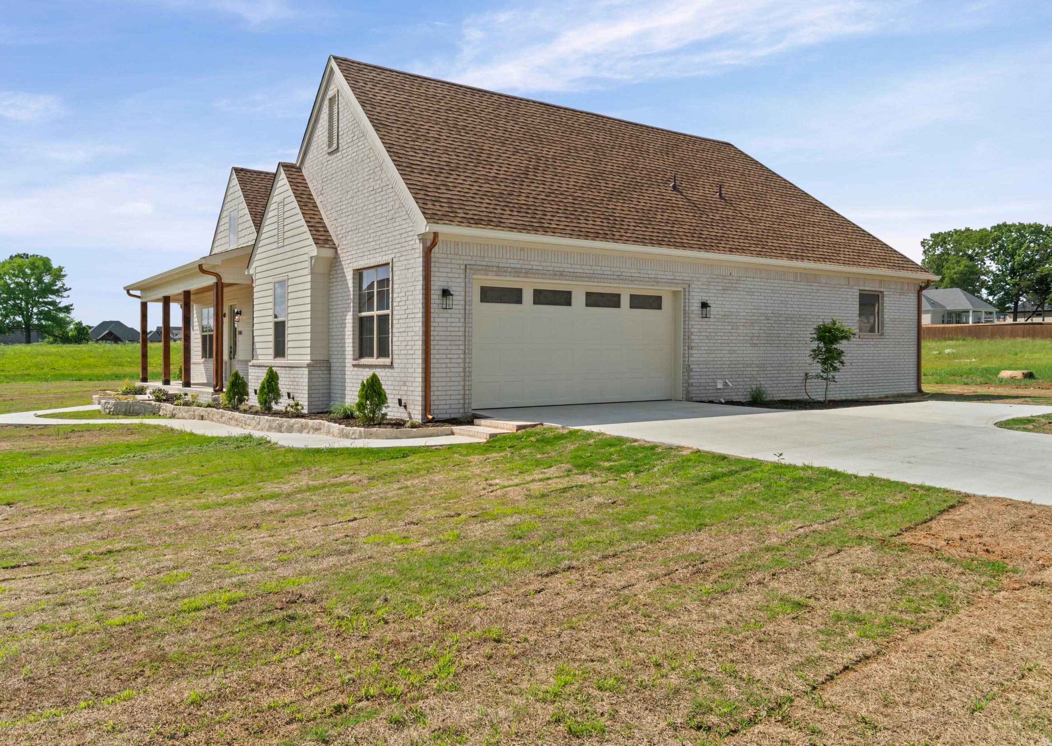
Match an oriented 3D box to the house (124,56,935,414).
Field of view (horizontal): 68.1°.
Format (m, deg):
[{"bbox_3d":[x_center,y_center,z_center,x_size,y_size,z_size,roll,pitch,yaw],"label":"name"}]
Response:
[{"bbox_3d":[-0.811,-3.151,24.990,18.425,7.370,18.559,-1,2,-36],"label":"house"}]

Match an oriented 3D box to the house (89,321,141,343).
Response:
[{"bbox_3d":[-100.152,-9.516,190.000,13.500,6.600,14.000,-1,2,-36],"label":"house"}]

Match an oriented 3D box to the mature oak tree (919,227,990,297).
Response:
[{"bbox_3d":[72.772,-16.194,132.000,11.000,17.000,11.000,-1,2,-36],"label":"mature oak tree"}]

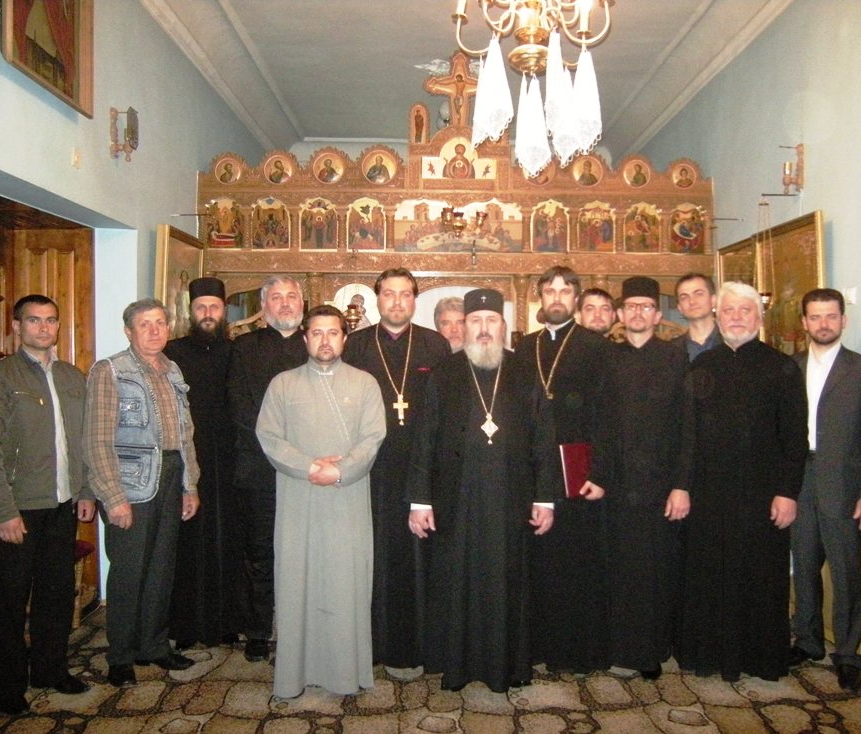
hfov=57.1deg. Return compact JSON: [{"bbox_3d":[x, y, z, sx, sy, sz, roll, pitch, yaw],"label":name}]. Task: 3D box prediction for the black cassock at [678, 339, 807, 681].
[{"bbox_3d":[1.463,0.634,3.700,0.560,1.520,0.380,1,2,25],"label":"black cassock"}]

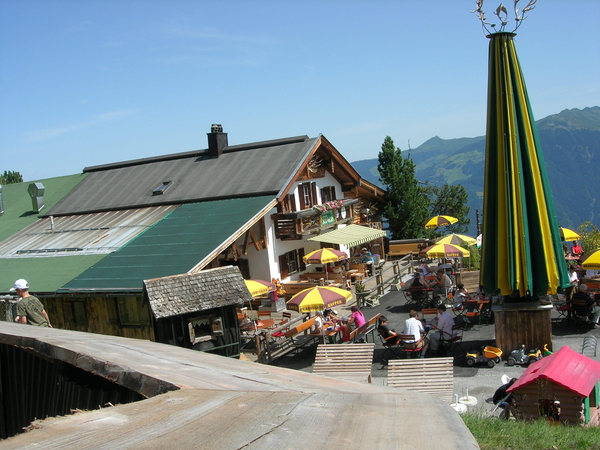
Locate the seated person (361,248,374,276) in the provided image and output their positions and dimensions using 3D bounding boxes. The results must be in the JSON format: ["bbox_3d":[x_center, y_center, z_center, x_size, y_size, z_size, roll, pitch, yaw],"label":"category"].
[{"bbox_3d":[3.074,1.706,29.913,0.700,1.270,0.500,-7,5,-12],"label":"seated person"}]

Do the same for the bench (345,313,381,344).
[{"bbox_3d":[1.618,3.062,17.731,0.480,0.870,2.200,-3,5,27],"label":"bench"}]

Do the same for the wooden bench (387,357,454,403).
[{"bbox_3d":[2.392,3.301,13.182,1.330,0.910,1.150,-4,4,15],"label":"wooden bench"}]

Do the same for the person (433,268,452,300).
[{"bbox_3d":[4.862,2.159,22.347,0.780,1.270,0.500,-5,5,15],"label":"person"}]

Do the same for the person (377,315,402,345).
[{"bbox_3d":[2.392,2.944,17.222,0.820,1.180,0.460,-6,5,3],"label":"person"}]

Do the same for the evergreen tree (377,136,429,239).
[{"bbox_3d":[6.451,-1.864,41.055,2.950,7.200,2.900,-6,5,0],"label":"evergreen tree"}]

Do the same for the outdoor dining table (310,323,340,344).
[{"bbox_3d":[1.007,3.132,18.211,0.650,0.770,2.150,-4,5,25],"label":"outdoor dining table"}]

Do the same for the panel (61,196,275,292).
[{"bbox_3d":[-4.193,0.613,22.203,4.450,0.150,6.750,-3,23,29],"label":"panel"}]

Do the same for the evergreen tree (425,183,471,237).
[{"bbox_3d":[9.405,-0.733,42.000,2.900,3.900,2.900,-4,5,27],"label":"evergreen tree"}]

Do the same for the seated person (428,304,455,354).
[{"bbox_3d":[3.676,2.731,17.050,0.800,1.320,0.500,-4,5,34],"label":"seated person"}]

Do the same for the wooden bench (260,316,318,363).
[{"bbox_3d":[0.278,3.226,18.652,0.660,0.900,2.250,-4,5,27],"label":"wooden bench"}]

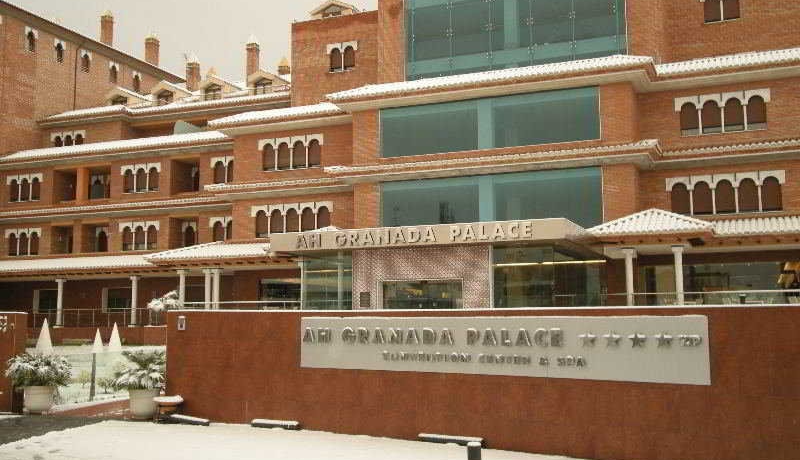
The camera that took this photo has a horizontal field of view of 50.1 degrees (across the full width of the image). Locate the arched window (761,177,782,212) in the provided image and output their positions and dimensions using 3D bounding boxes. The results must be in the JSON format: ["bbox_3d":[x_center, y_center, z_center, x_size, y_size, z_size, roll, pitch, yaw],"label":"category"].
[{"bbox_3d":[14.161,-1.337,32.552,0.740,1.360,0.200,-3,-7,21],"label":"arched window"}]

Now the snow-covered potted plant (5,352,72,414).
[{"bbox_3d":[-6.511,2.756,15.400,1.200,1.100,1.150,-3,-7,25],"label":"snow-covered potted plant"}]

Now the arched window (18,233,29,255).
[{"bbox_3d":[-21.922,0.785,49.787,0.740,1.290,0.150,-3,-7,22],"label":"arched window"}]

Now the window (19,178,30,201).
[{"bbox_3d":[-21.696,-2.314,49.645,0.740,1.360,0.200,-3,-7,21],"label":"window"}]

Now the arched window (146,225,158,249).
[{"bbox_3d":[-13.403,0.351,46.303,0.740,1.309,0.150,-3,-7,22],"label":"arched window"}]

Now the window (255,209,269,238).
[{"bbox_3d":[-6.540,-0.261,40.373,0.730,1.333,0.150,-3,-7,22],"label":"window"}]

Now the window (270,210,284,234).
[{"bbox_3d":[-5.859,-0.330,40.900,0.686,1.322,0.180,-3,-8,21],"label":"window"}]

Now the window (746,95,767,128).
[{"bbox_3d":[13.998,-4.573,33.517,0.731,1.418,0.180,-3,-8,21],"label":"window"}]

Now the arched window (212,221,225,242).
[{"bbox_3d":[-9.491,0.155,44.703,0.720,1.315,0.150,-3,-7,22],"label":"arched window"}]

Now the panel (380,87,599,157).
[{"bbox_3d":[3.434,-4.308,34.725,9.260,2.065,0.120,-3,-7,22],"label":"panel"}]

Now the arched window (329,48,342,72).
[{"bbox_3d":[-3.507,-9.356,47.244,0.721,1.359,0.180,-3,-8,21],"label":"arched window"}]

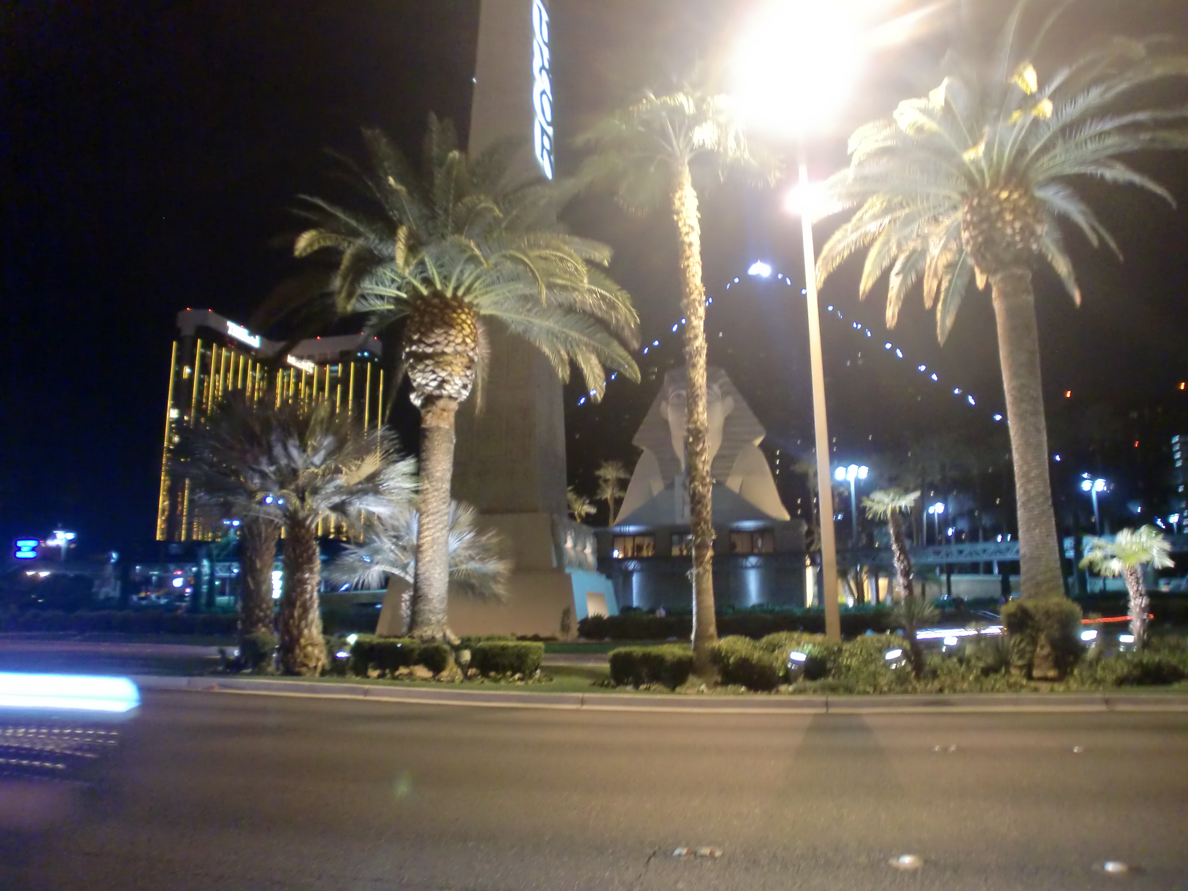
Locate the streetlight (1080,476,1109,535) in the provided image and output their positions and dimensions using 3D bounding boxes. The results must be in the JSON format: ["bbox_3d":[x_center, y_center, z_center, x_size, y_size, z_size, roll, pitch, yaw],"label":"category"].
[{"bbox_3d":[47.625,9.914,84.322,2.400,14.110,2.040,-2,-11,8],"label":"streetlight"}]

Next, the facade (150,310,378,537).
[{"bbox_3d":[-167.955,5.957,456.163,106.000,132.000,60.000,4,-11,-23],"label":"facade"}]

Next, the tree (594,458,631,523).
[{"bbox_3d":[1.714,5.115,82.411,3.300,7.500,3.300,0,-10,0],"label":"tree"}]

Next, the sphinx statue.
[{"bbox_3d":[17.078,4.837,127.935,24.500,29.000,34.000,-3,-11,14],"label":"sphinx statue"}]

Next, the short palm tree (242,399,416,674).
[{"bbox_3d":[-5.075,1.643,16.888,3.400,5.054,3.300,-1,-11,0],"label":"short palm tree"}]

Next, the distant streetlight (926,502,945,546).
[{"bbox_3d":[39.165,13.494,102.310,2.000,13.980,1.700,-2,-11,8],"label":"distant streetlight"}]

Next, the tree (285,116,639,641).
[{"bbox_3d":[-2.808,-1.597,18.038,7.300,10.855,7.000,-1,-11,0],"label":"tree"}]

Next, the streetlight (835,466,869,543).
[{"bbox_3d":[22.041,8.577,76.336,2.600,14.257,2.210,-2,-11,8],"label":"streetlight"}]

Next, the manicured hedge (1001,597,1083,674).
[{"bbox_3d":[7.023,2.997,13.878,1.250,1.200,1.200,-3,-11,14],"label":"manicured hedge"}]

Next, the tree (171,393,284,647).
[{"bbox_3d":[-7.084,1.726,18.296,3.300,5.560,3.300,-3,-11,14],"label":"tree"}]

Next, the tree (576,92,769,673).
[{"bbox_3d":[1.498,-1.310,14.770,3.100,10.080,3.100,-3,-11,14],"label":"tree"}]

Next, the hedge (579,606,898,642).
[{"bbox_3d":[6.754,8.145,40.622,14.300,1.300,1.800,-2,-11,8],"label":"hedge"}]

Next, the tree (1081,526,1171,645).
[{"bbox_3d":[9.083,2.565,14.970,1.500,2.410,1.500,-3,-11,14],"label":"tree"}]

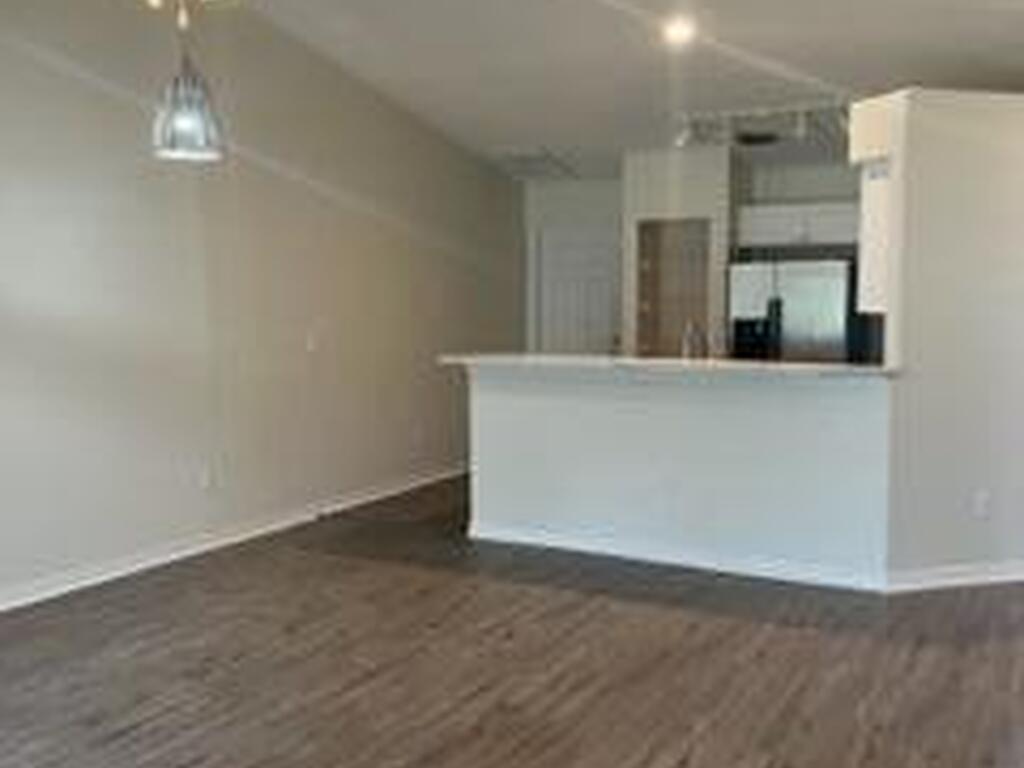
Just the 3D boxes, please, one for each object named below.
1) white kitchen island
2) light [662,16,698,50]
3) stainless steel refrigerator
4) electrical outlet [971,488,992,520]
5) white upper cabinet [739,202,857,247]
[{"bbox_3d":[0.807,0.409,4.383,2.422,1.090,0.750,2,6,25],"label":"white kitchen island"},{"bbox_3d":[0.931,-1.937,4.250,0.180,0.050,0.180,2,6,24],"label":"light"},{"bbox_3d":[2.074,-0.040,5.754,0.850,1.730,0.750,2,6,24],"label":"stainless steel refrigerator"},{"bbox_3d":[2.318,0.595,3.791,0.080,0.120,0.012,-1,5,-12],"label":"electrical outlet"},{"bbox_3d":[2.211,-1.180,5.869,0.900,0.300,0.320,2,6,24],"label":"white upper cabinet"}]

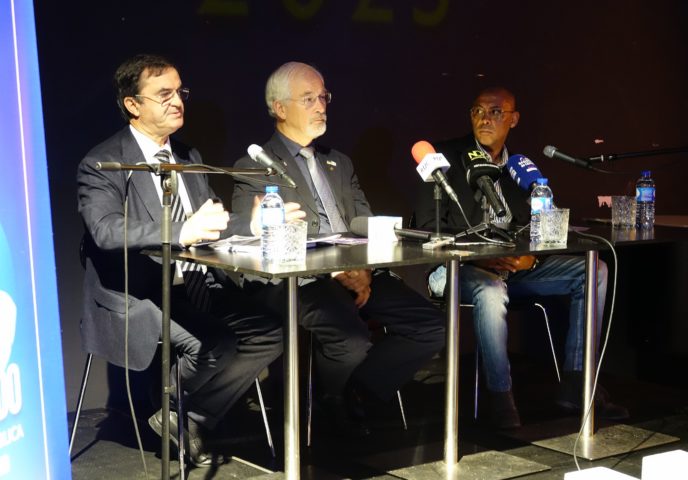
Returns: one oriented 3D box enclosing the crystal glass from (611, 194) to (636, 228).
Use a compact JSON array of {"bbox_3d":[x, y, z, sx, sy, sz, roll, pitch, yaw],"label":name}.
[{"bbox_3d":[1.043,-0.102,4.841,0.094,0.111,0.094,0,6,0],"label":"crystal glass"}]

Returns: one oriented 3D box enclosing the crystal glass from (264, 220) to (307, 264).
[{"bbox_3d":[-0.149,0.004,3.555,0.091,0.110,0.091,-4,7,-37],"label":"crystal glass"}]

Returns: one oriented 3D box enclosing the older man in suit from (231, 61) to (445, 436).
[{"bbox_3d":[-0.012,0.029,4.690,0.560,1.310,0.680,-5,8,-41],"label":"older man in suit"}]

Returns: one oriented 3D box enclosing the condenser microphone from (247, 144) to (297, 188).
[{"bbox_3d":[-0.217,-0.212,3.916,0.048,0.048,0.228,-5,36,-42],"label":"condenser microphone"}]

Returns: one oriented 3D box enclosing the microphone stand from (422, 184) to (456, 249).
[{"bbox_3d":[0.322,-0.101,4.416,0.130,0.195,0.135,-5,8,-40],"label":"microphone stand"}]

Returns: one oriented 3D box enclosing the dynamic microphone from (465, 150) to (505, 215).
[{"bbox_3d":[0.460,-0.183,4.149,0.098,0.245,0.098,-3,-35,-31],"label":"dynamic microphone"}]

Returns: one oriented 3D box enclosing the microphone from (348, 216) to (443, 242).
[{"bbox_3d":[0.171,-0.028,4.330,0.305,0.082,0.082,8,7,11],"label":"microphone"}]

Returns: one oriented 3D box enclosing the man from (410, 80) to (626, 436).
[{"bbox_3d":[0.648,0.029,5.087,0.600,1.255,0.800,-4,7,-35],"label":"man"}]

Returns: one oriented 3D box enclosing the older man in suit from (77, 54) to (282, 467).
[{"bbox_3d":[-0.547,0.072,4.236,0.580,1.341,0.720,-5,8,-43],"label":"older man in suit"}]

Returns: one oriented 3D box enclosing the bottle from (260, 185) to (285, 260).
[{"bbox_3d":[-0.200,-0.053,3.642,0.065,0.206,0.065,0,6,0],"label":"bottle"}]

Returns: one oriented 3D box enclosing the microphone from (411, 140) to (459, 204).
[{"bbox_3d":[0.321,-0.229,4.430,0.078,0.078,0.265,-5,49,-41],"label":"microphone"}]

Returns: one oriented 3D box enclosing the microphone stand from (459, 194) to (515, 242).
[{"bbox_3d":[0.461,-0.077,4.213,0.190,0.140,0.175,-4,7,-37],"label":"microphone stand"}]

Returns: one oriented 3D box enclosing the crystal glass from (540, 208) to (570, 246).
[{"bbox_3d":[0.698,-0.044,4.281,0.095,0.111,0.095,0,6,0],"label":"crystal glass"}]

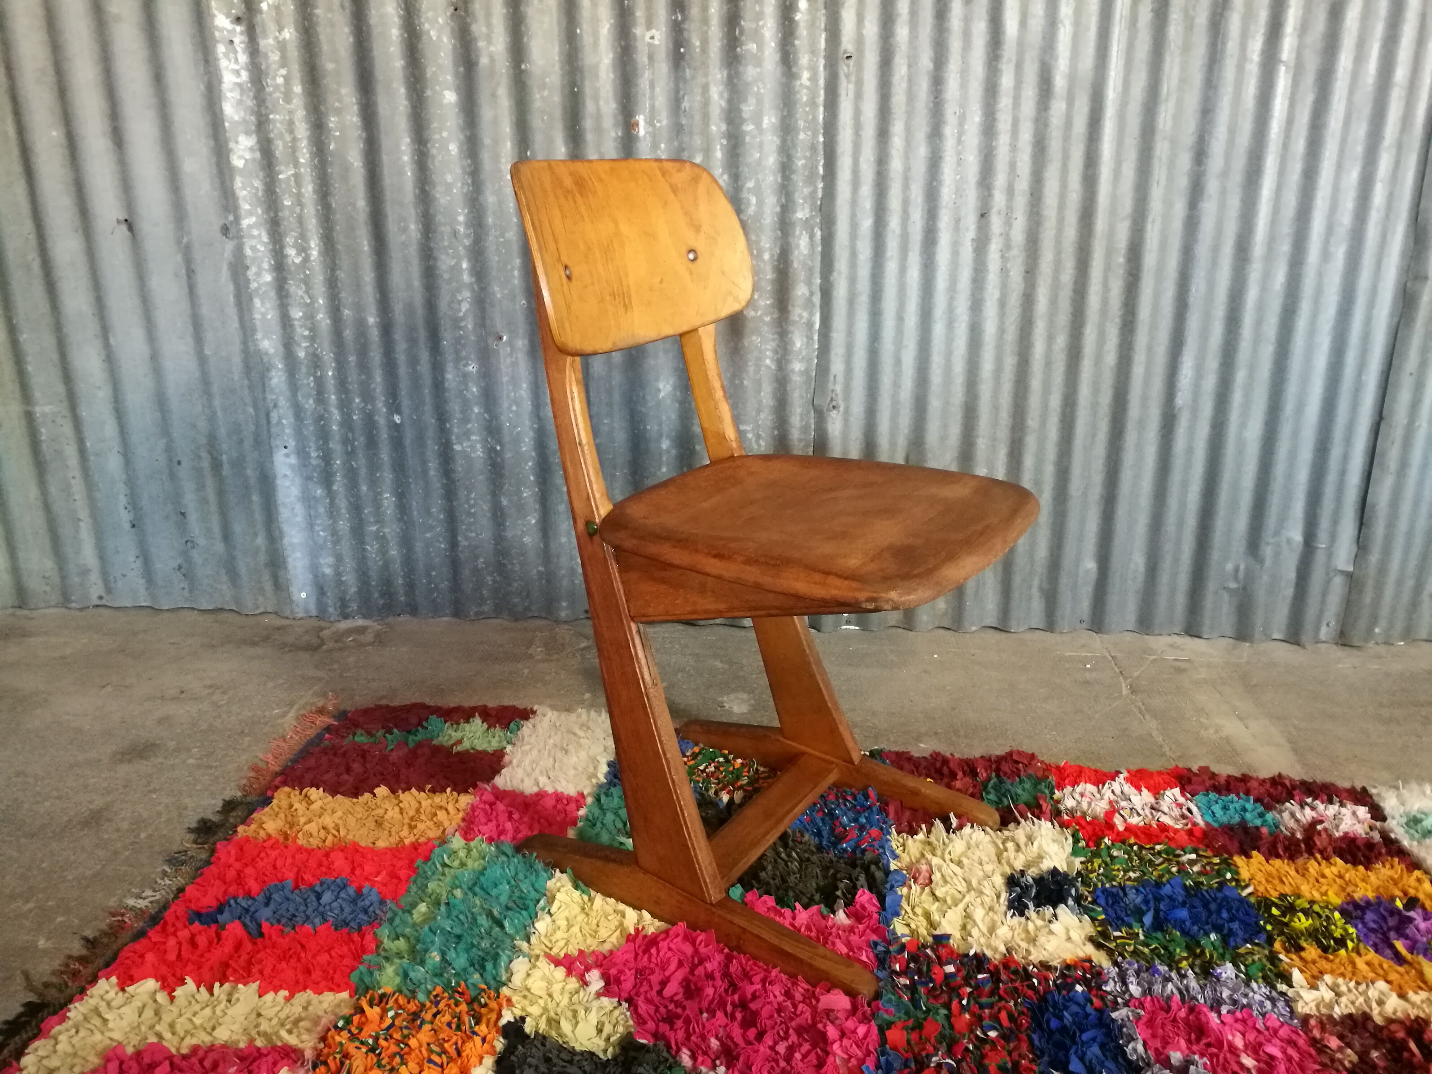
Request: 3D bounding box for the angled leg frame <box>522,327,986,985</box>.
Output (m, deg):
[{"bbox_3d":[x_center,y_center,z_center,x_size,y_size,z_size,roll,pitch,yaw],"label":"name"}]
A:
[{"bbox_3d":[0.055,0.051,1.105,0.415,0.634,0.332,11,21,31],"label":"angled leg frame"}]

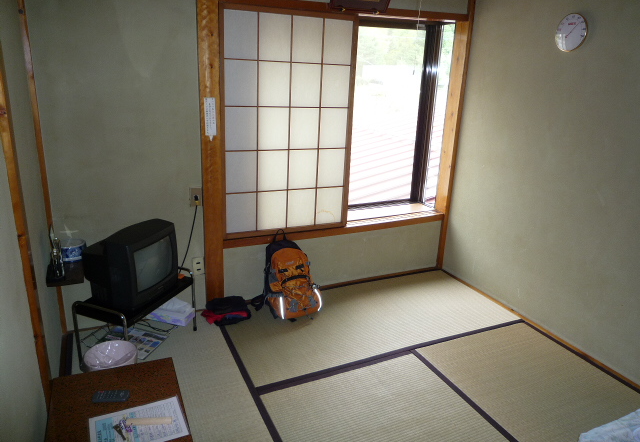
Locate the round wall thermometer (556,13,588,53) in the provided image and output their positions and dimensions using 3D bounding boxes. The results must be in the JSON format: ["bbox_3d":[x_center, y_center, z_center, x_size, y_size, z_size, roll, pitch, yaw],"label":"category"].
[{"bbox_3d":[1.403,-1.052,2.579,0.035,0.205,0.205,-6,20,-24],"label":"round wall thermometer"}]

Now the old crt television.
[{"bbox_3d":[-1.032,0.203,2.483,0.350,0.350,0.372,8,19,18],"label":"old crt television"}]

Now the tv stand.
[{"bbox_3d":[-0.980,0.523,2.527,0.335,0.410,0.560,8,19,18],"label":"tv stand"}]

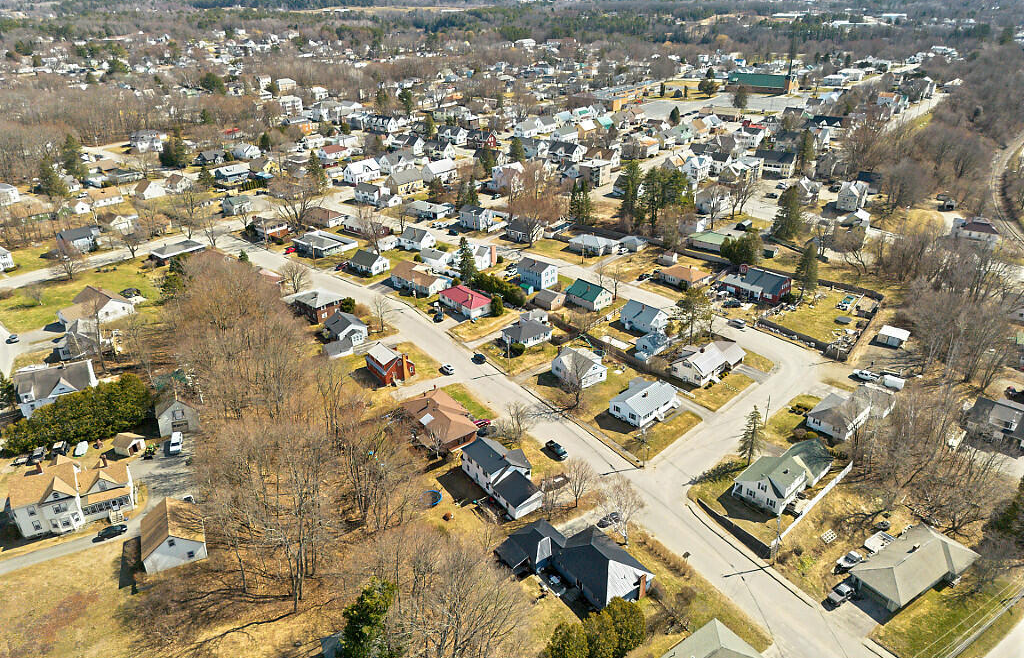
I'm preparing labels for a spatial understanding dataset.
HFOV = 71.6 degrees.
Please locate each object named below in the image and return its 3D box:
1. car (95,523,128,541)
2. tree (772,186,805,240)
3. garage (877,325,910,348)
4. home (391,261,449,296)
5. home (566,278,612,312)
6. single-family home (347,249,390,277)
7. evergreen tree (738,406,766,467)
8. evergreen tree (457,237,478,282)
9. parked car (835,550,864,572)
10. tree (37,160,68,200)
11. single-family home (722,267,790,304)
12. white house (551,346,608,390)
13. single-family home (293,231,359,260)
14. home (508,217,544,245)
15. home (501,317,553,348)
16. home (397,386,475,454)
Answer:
[{"bbox_3d":[-65.800,33.330,116.110,4.650,1.500,1.830,-12,29,-22],"label":"car"},{"bbox_3d":[103.000,-43.450,262.490,9.000,19.800,9.000,0,26,0],"label":"tree"},{"bbox_3d":[102.190,2.200,189.890,6.700,2.800,6.300,21,33,35],"label":"garage"},{"bbox_3d":[-29.060,-16.010,224.020,17.460,5.650,9.190,22,34,37],"label":"home"},{"bbox_3d":[23.550,-10.740,212.350,8.760,6.220,10.480,-23,34,-37],"label":"home"},{"bbox_3d":[-46.900,-22.650,235.980,11.100,6.200,8.100,19,32,33],"label":"single-family home"},{"bbox_3d":[47.390,21.080,139.850,4.800,13.600,4.800,0,26,0],"label":"evergreen tree"},{"bbox_3d":[-14.180,-22.140,226.210,6.200,14.000,6.200,0,26,0],"label":"evergreen tree"},{"bbox_3d":[58.480,39.990,123.110,4.400,1.550,1.820,-16,30,-28],"label":"parked car"},{"bbox_3d":[-210.050,-68.000,321.410,11.660,17.430,11.660,0,26,0],"label":"tree"},{"bbox_3d":[75.270,-13.870,219.030,17.700,5.600,9.700,17,31,31],"label":"single-family home"},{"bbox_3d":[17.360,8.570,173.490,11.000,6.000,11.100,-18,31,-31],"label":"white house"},{"bbox_3d":[-67.670,-30.710,255.200,18.000,3.500,13.700,19,32,33],"label":"single-family home"},{"bbox_3d":[5.280,-37.510,266.060,12.400,6.000,9.700,19,32,33],"label":"home"},{"bbox_3d":[4.260,0.620,191.400,11.220,4.630,8.210,-19,32,-32],"label":"home"},{"bbox_3d":[-15.540,19.040,153.470,10.400,5.100,19.600,-17,31,-31],"label":"home"}]

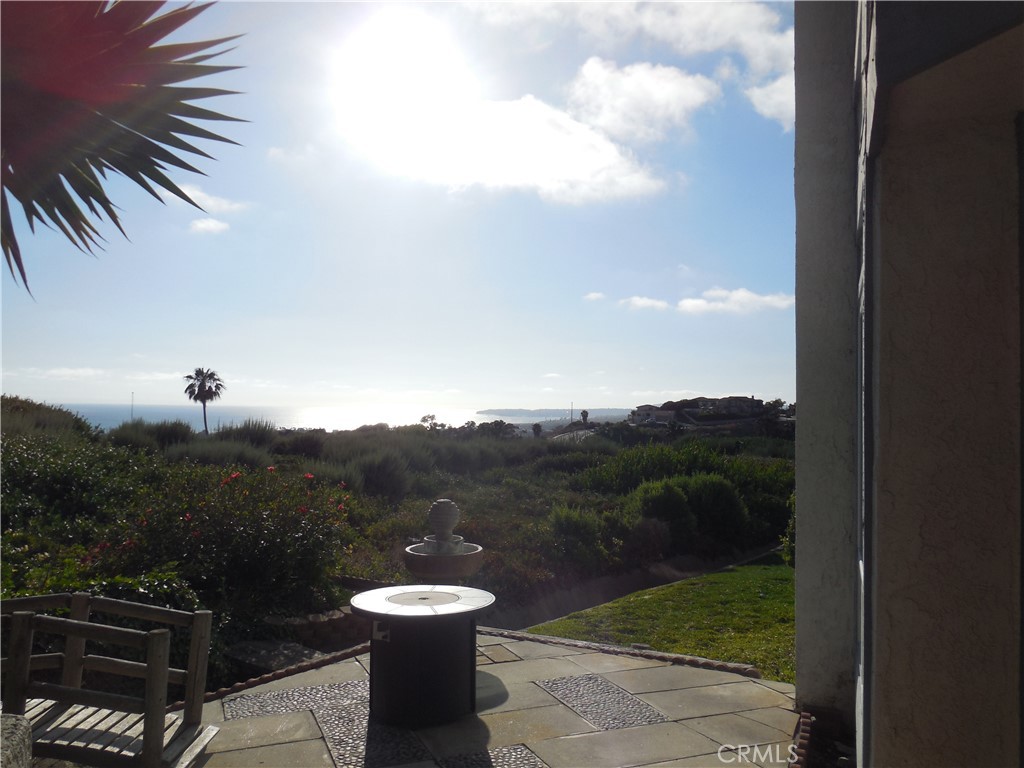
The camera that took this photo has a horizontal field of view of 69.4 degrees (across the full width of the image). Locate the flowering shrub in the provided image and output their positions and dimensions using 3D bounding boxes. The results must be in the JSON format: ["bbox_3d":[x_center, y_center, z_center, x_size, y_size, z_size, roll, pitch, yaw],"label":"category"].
[{"bbox_3d":[-2.560,1.430,6.800,2.250,1.400,1.900,1,-2,0],"label":"flowering shrub"}]

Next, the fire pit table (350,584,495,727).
[{"bbox_3d":[-0.570,1.715,4.735,0.914,0.670,0.914,1,-3,0],"label":"fire pit table"}]

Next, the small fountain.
[{"bbox_3d":[-0.616,1.600,6.700,0.715,1.130,0.715,1,-2,0],"label":"small fountain"}]

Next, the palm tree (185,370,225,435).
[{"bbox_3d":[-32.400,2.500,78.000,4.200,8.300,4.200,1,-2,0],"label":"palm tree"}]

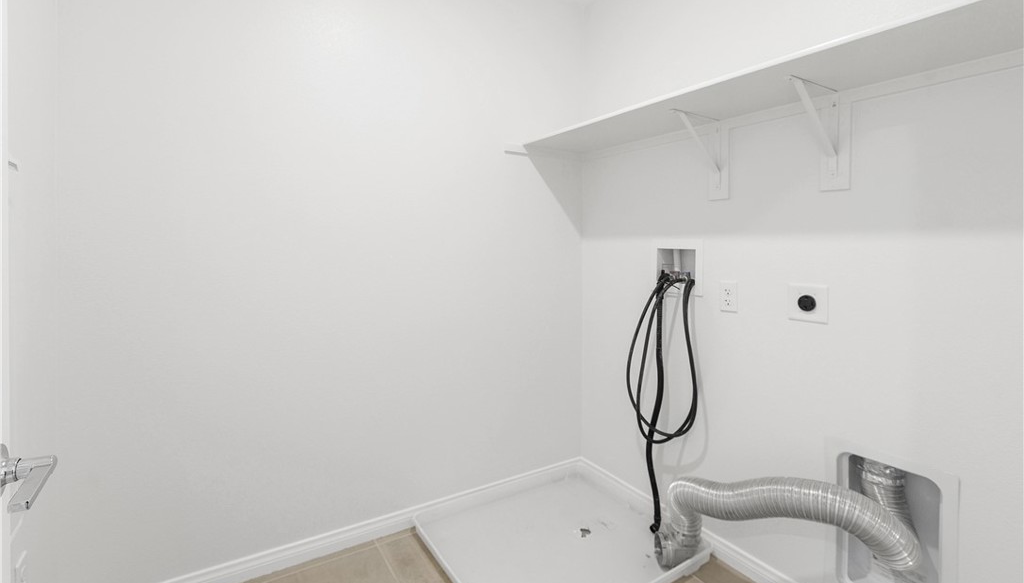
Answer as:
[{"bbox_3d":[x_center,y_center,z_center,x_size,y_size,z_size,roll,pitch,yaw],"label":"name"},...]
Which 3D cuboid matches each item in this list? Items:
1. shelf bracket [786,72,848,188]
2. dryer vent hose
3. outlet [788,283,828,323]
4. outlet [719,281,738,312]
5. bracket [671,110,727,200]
[{"bbox_3d":[0.897,-0.456,1.342,0.290,0.306,0.089,-2,3,-33],"label":"shelf bracket"},{"bbox_3d":[0.869,0.786,1.511,0.390,0.480,0.710,-2,3,-33],"label":"dryer vent hose"},{"bbox_3d":[0.969,0.040,1.487,0.013,0.119,0.119,-2,3,-33],"label":"outlet"},{"bbox_3d":[0.819,0.019,1.718,0.009,0.115,0.070,-2,3,-33],"label":"outlet"},{"bbox_3d":[0.680,-0.491,1.663,0.301,0.302,0.089,-2,3,-33],"label":"bracket"}]

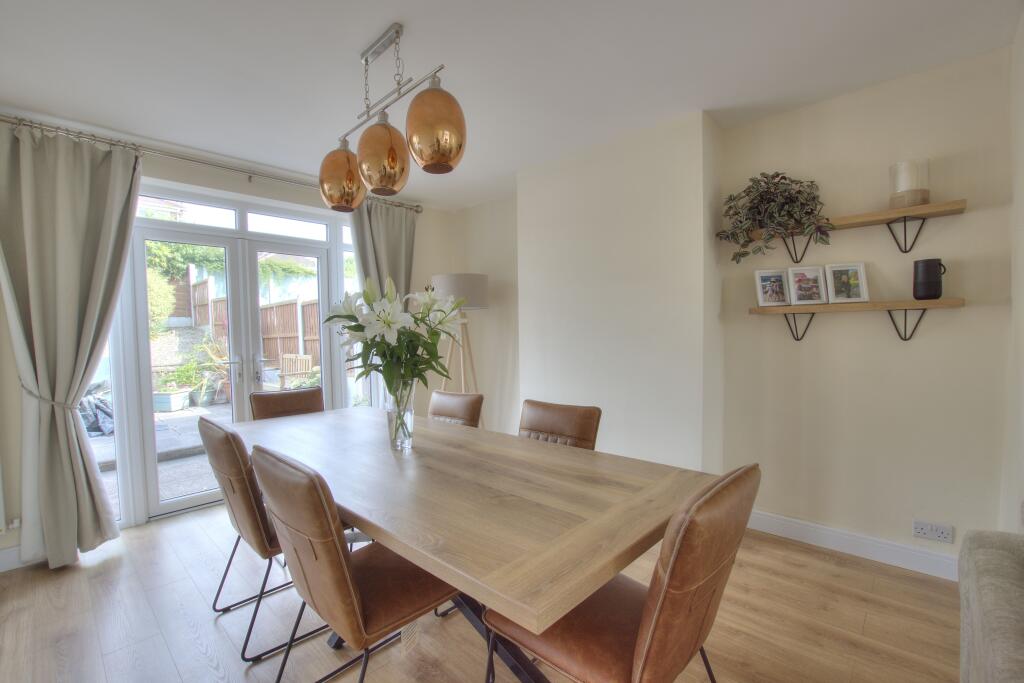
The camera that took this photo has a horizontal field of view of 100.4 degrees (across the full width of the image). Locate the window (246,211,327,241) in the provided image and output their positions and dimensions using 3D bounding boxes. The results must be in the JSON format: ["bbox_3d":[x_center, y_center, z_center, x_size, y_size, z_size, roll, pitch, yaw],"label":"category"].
[{"bbox_3d":[-1.853,-0.941,3.535,0.050,0.150,0.610,1,3,45],"label":"window"}]

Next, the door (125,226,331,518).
[{"bbox_3d":[-2.075,0.200,3.331,0.070,1.990,1.320,1,3,45],"label":"door"}]

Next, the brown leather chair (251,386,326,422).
[{"bbox_3d":[-1.449,0.803,2.884,0.470,0.890,0.580,-3,3,-40],"label":"brown leather chair"}]

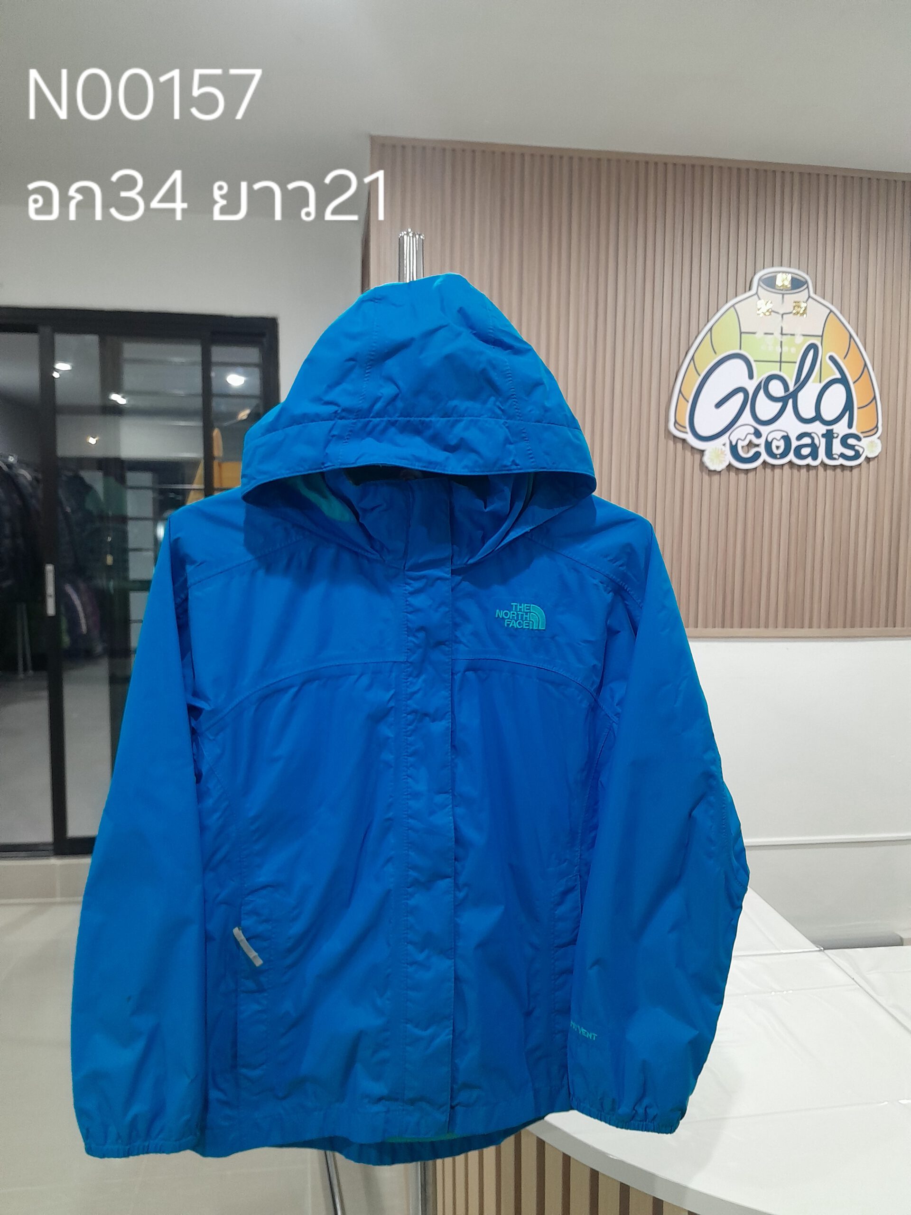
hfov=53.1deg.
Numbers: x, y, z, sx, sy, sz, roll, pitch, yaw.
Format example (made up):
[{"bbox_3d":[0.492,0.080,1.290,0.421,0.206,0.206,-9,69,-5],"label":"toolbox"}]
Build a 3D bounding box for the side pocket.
[{"bbox_3d":[-0.178,0.348,0.813,0.038,0.200,0.022,1,5,8],"label":"side pocket"}]

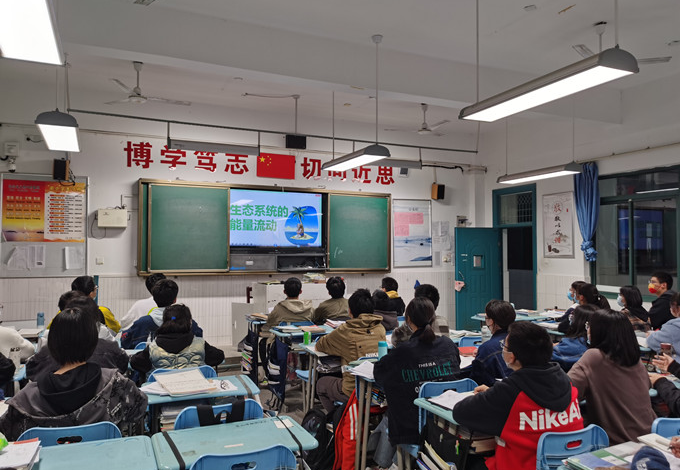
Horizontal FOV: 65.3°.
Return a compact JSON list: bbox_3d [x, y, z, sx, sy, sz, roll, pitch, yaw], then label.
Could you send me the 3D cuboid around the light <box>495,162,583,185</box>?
[{"bbox_3d":[2.653,-0.816,7.125,0.300,0.130,1.206,1,-2,-24],"label":"light"}]

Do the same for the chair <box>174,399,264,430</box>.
[{"bbox_3d":[-0.668,1.225,2.757,0.430,0.800,0.480,1,-2,-24],"label":"chair"}]

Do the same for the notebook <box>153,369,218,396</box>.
[{"bbox_3d":[-0.904,0.853,3.109,0.270,0.030,0.220,2,20,-36],"label":"notebook"}]

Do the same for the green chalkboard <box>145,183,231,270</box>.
[{"bbox_3d":[-2.177,-0.092,7.724,1.140,1.240,0.050,1,-2,-25],"label":"green chalkboard"}]

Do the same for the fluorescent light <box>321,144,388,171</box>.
[{"bbox_3d":[0.156,-0.874,6.128,0.280,0.120,1.220,1,-2,-25],"label":"fluorescent light"}]

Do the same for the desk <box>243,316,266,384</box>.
[{"bbox_3d":[-0.792,1.377,6.279,0.610,0.745,0.410,1,-2,-24],"label":"desk"}]

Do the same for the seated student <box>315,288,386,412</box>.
[{"bbox_3d":[0.094,1.073,4.187,0.560,1.280,0.750,1,-3,-30],"label":"seated student"}]

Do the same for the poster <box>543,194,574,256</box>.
[{"bbox_3d":[3.431,-0.144,8.323,0.025,1.020,0.600,1,-2,-24],"label":"poster"}]

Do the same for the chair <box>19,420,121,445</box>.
[{"bbox_3d":[-1.244,1.232,2.454,0.420,0.820,0.480,1,-2,-25],"label":"chair"}]

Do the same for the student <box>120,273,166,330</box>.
[{"bbox_3d":[-1.946,1.091,5.562,0.580,1.340,0.750,1,-2,-25],"label":"student"}]

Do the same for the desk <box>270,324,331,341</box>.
[{"bbox_3d":[-0.363,1.342,5.332,0.610,0.745,0.410,1,-2,-24],"label":"desk"}]

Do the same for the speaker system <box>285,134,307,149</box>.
[{"bbox_3d":[-0.629,-1.327,7.612,0.270,0.165,0.125,1,-2,-24],"label":"speaker system"}]

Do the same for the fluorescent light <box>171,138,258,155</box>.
[{"bbox_3d":[-1.660,-1.173,7.081,1.200,0.118,0.130,1,-2,-24],"label":"fluorescent light"}]

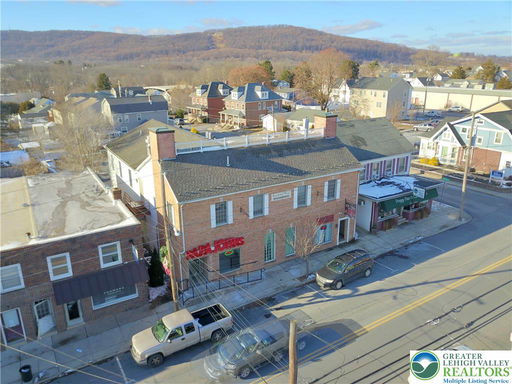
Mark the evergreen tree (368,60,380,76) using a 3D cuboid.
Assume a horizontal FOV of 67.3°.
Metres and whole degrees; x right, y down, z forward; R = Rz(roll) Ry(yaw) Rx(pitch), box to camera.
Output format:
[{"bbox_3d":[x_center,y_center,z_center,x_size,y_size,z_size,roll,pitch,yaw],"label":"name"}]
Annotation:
[{"bbox_3d":[64.900,-65.722,210.639,7.400,13.600,7.400,-11,21,-29],"label":"evergreen tree"}]

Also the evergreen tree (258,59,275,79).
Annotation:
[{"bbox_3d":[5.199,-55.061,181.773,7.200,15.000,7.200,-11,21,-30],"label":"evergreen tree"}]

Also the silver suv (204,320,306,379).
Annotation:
[{"bbox_3d":[0.073,7.555,19.347,4.700,1.720,1.870,-11,20,-30],"label":"silver suv"}]

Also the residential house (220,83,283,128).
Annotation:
[{"bbox_3d":[-1.606,-24.388,106.423,14.000,10.950,12.000,-11,21,-29],"label":"residential house"}]

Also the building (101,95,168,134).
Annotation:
[{"bbox_3d":[-32.837,-21.381,104.780,14.600,8.400,9.500,-11,20,-30],"label":"building"}]

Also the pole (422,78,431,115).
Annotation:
[{"bbox_3d":[49.744,-27.953,112.340,1.200,11.400,0.600,-11,21,-30],"label":"pole"}]

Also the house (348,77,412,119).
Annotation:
[{"bbox_3d":[39.883,-30.654,124.433,11.100,11.400,16.300,-11,20,-30],"label":"house"}]

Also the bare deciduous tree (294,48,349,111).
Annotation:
[{"bbox_3d":[22.502,-36.771,128.902,18.533,20.940,18.533,-1,17,0],"label":"bare deciduous tree"}]

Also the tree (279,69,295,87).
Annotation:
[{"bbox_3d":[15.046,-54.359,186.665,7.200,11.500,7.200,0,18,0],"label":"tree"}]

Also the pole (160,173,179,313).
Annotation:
[{"bbox_3d":[-5.127,3.220,23.256,0.340,9.300,0.340,-11,21,-29],"label":"pole"}]

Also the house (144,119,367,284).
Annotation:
[{"bbox_3d":[-0.373,-0.720,32.803,16.900,10.850,9.800,-11,21,-29],"label":"house"}]

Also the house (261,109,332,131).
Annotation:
[{"bbox_3d":[10.636,-17.836,95.956,16.100,4.600,11.000,-11,20,-30],"label":"house"}]

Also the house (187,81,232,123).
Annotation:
[{"bbox_3d":[-13.239,-28.469,121.158,13.800,11.100,11.400,-11,21,-29],"label":"house"}]

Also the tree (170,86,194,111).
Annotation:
[{"bbox_3d":[-28.382,-35.364,146.825,9.246,9.110,9.246,-11,20,-30],"label":"tree"}]

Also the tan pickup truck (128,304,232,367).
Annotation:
[{"bbox_3d":[-4.167,7.941,22.111,5.650,1.820,1.980,-11,21,-30],"label":"tan pickup truck"}]

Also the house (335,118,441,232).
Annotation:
[{"bbox_3d":[11.303,-2.698,39.775,10.200,8.700,11.800,-11,20,-30],"label":"house"}]

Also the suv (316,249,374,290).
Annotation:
[{"bbox_3d":[6.575,5.487,27.859,4.680,1.710,1.900,-11,21,-30],"label":"suv"}]

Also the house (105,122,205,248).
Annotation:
[{"bbox_3d":[-8.561,-2.304,40.581,11.100,9.250,13.000,-11,21,-29],"label":"house"}]

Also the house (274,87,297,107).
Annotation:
[{"bbox_3d":[10.620,-35.399,143.311,9.500,8.200,8.500,-11,21,-30],"label":"house"}]

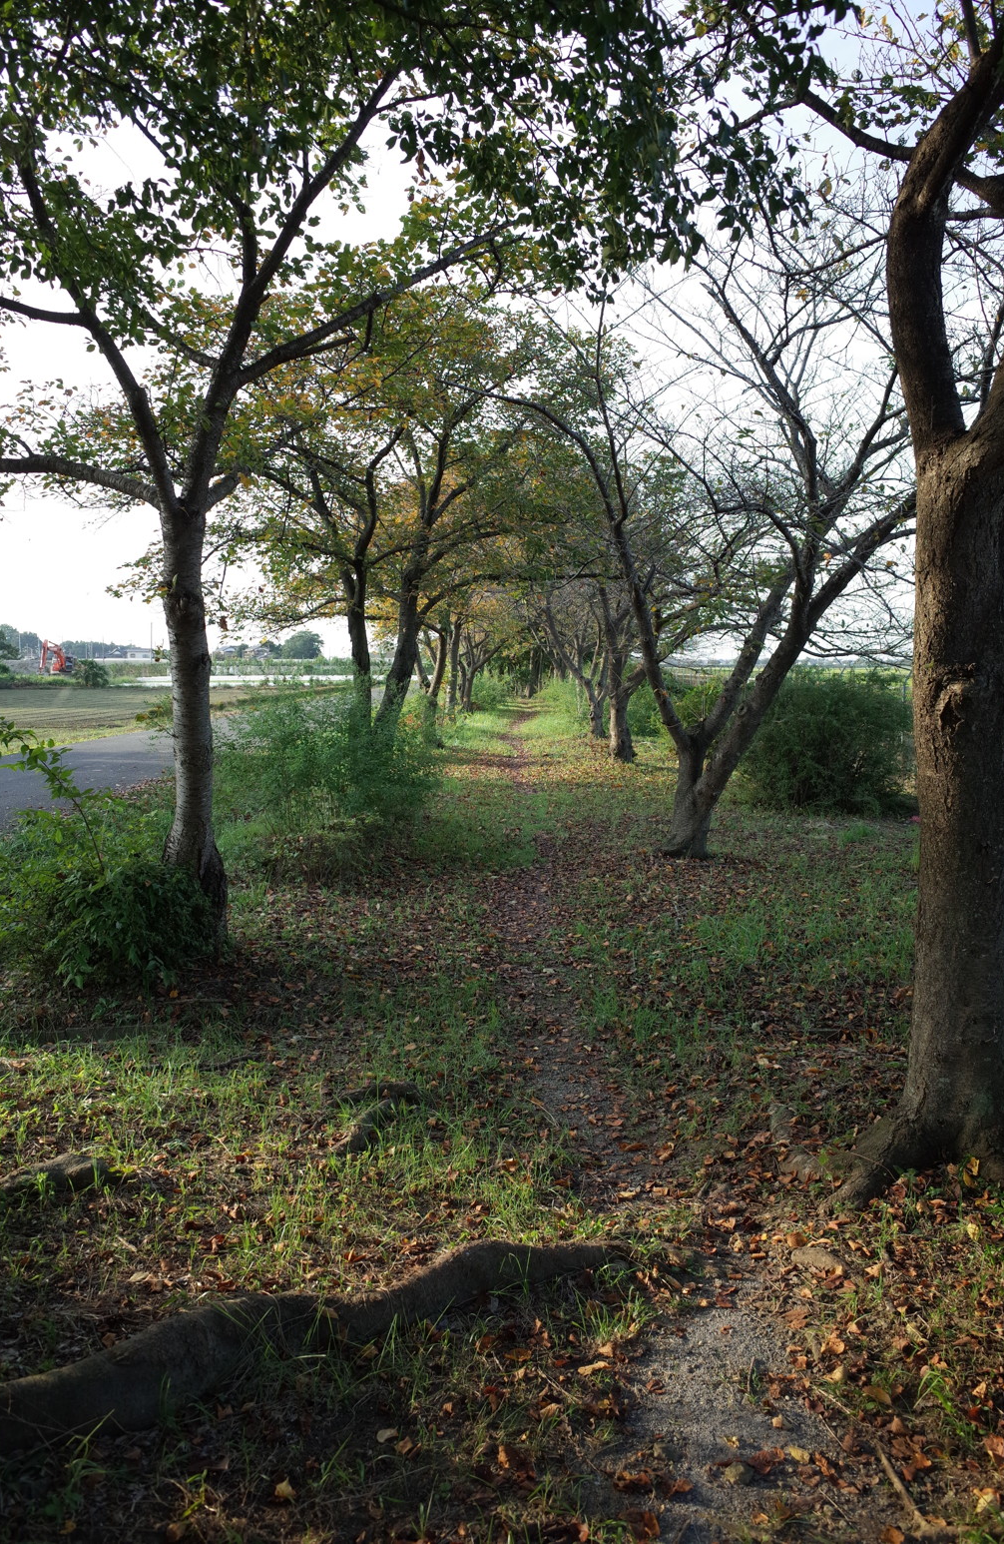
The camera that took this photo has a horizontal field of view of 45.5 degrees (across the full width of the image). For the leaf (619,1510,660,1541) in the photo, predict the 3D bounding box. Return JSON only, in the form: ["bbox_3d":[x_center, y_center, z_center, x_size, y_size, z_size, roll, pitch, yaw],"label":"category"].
[{"bbox_3d":[0.237,1.304,2.075,0.072,0.025,0.052,0,5,0],"label":"leaf"}]

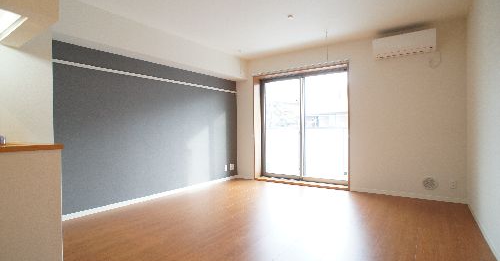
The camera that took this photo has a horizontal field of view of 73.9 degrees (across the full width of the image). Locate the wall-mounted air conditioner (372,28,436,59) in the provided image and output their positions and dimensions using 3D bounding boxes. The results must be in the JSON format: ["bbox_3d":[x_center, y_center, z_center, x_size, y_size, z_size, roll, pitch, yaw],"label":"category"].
[{"bbox_3d":[2.176,-1.204,4.704,0.790,0.289,0.220,-1,0,36],"label":"wall-mounted air conditioner"}]

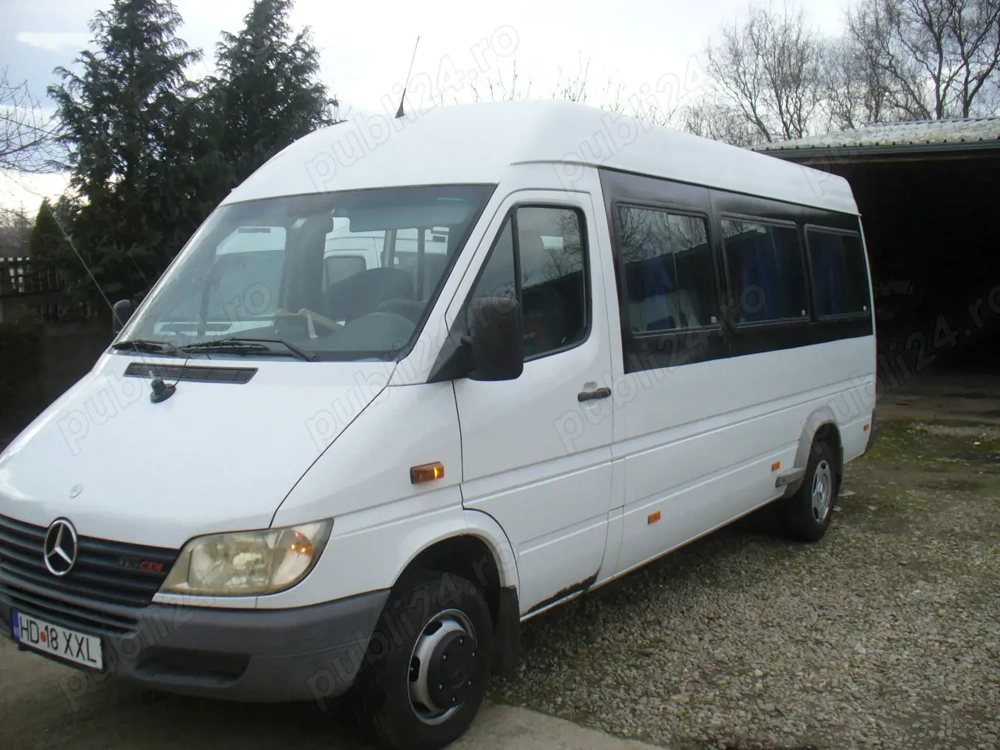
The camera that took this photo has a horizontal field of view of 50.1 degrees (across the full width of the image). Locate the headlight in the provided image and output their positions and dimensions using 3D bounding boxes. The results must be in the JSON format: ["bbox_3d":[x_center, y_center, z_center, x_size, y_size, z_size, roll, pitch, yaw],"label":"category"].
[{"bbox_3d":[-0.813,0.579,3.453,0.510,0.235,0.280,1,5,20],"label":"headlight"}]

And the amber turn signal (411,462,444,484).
[{"bbox_3d":[-0.247,0.339,3.708,0.031,0.058,0.155,3,6,35],"label":"amber turn signal"}]

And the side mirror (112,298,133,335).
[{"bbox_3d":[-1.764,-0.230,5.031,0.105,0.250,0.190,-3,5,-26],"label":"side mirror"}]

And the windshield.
[{"bbox_3d":[-0.882,-0.473,4.473,1.670,0.930,0.140,3,-37,35],"label":"windshield"}]

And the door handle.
[{"bbox_3d":[0.413,0.082,4.667,0.050,0.048,0.240,3,6,35],"label":"door handle"}]

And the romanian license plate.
[{"bbox_3d":[-1.518,0.902,3.652,0.520,0.113,0.020,3,6,35],"label":"romanian license plate"}]

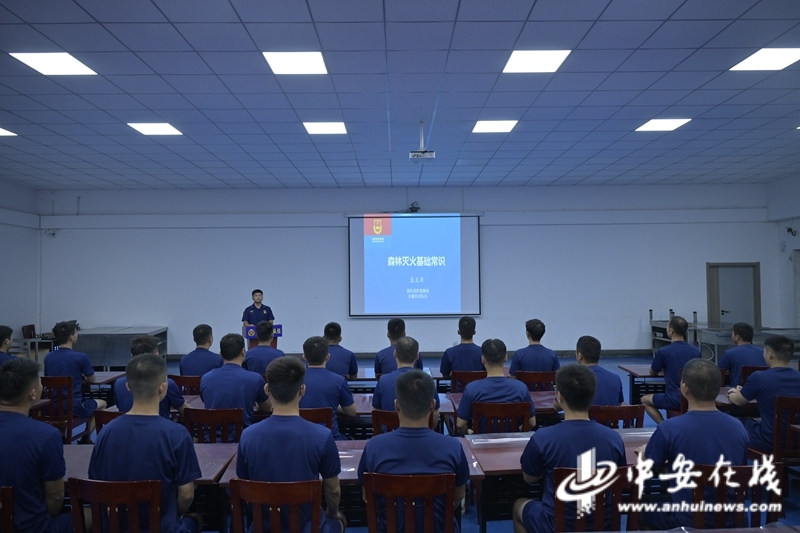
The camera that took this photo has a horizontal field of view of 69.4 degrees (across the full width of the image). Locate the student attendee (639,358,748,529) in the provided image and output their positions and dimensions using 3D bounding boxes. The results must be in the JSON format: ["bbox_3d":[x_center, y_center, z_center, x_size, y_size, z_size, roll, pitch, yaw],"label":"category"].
[{"bbox_3d":[1.229,1.062,2.572,0.520,1.343,0.680,0,-2,-8],"label":"student attendee"}]

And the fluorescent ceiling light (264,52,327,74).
[{"bbox_3d":[-1.039,-2.056,5.793,0.585,0.050,0.585,0,-2,0],"label":"fluorescent ceiling light"}]

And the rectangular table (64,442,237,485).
[{"bbox_3d":[-1.608,1.454,3.148,1.340,0.750,0.690,0,-2,-3],"label":"rectangular table"}]

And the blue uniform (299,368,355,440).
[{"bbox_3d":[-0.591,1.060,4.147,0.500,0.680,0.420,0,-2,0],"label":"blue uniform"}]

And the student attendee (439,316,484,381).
[{"bbox_3d":[0.618,1.159,5.598,0.480,1.364,0.680,-1,-2,0],"label":"student attendee"}]

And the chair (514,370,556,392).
[{"bbox_3d":[1.288,1.433,5.643,0.420,0.890,0.510,0,-2,0],"label":"chair"}]

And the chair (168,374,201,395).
[{"bbox_3d":[-1.875,1.416,5.335,0.420,0.880,0.500,-1,-2,0],"label":"chair"}]

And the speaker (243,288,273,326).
[{"bbox_3d":[-2.176,1.161,8.854,0.500,1.630,0.360,0,-2,-17],"label":"speaker"}]

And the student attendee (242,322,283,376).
[{"bbox_3d":[-1.279,1.222,5.707,0.520,1.360,0.760,-1,-2,7],"label":"student attendee"}]

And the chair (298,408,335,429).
[{"bbox_3d":[-0.649,1.387,4.025,0.430,0.890,0.500,0,-2,0],"label":"chair"}]

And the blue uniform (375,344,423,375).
[{"bbox_3d":[-0.017,1.059,5.468,0.460,0.647,0.360,-1,-2,0],"label":"blue uniform"}]

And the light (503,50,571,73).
[{"bbox_3d":[1.361,-2.075,5.808,0.585,0.050,0.585,0,-2,0],"label":"light"}]

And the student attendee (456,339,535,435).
[{"bbox_3d":[0.682,1.181,4.349,0.550,1.300,0.760,0,-2,0],"label":"student attendee"}]

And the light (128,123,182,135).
[{"bbox_3d":[-3.453,-1.961,8.177,0.585,0.050,0.585,0,-2,0],"label":"light"}]

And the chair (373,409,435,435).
[{"bbox_3d":[0.020,1.396,4.045,0.420,0.890,0.510,0,-2,0],"label":"chair"}]

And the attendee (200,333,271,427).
[{"bbox_3d":[-1.197,1.169,4.258,0.530,1.350,0.760,-1,-2,3],"label":"attendee"}]

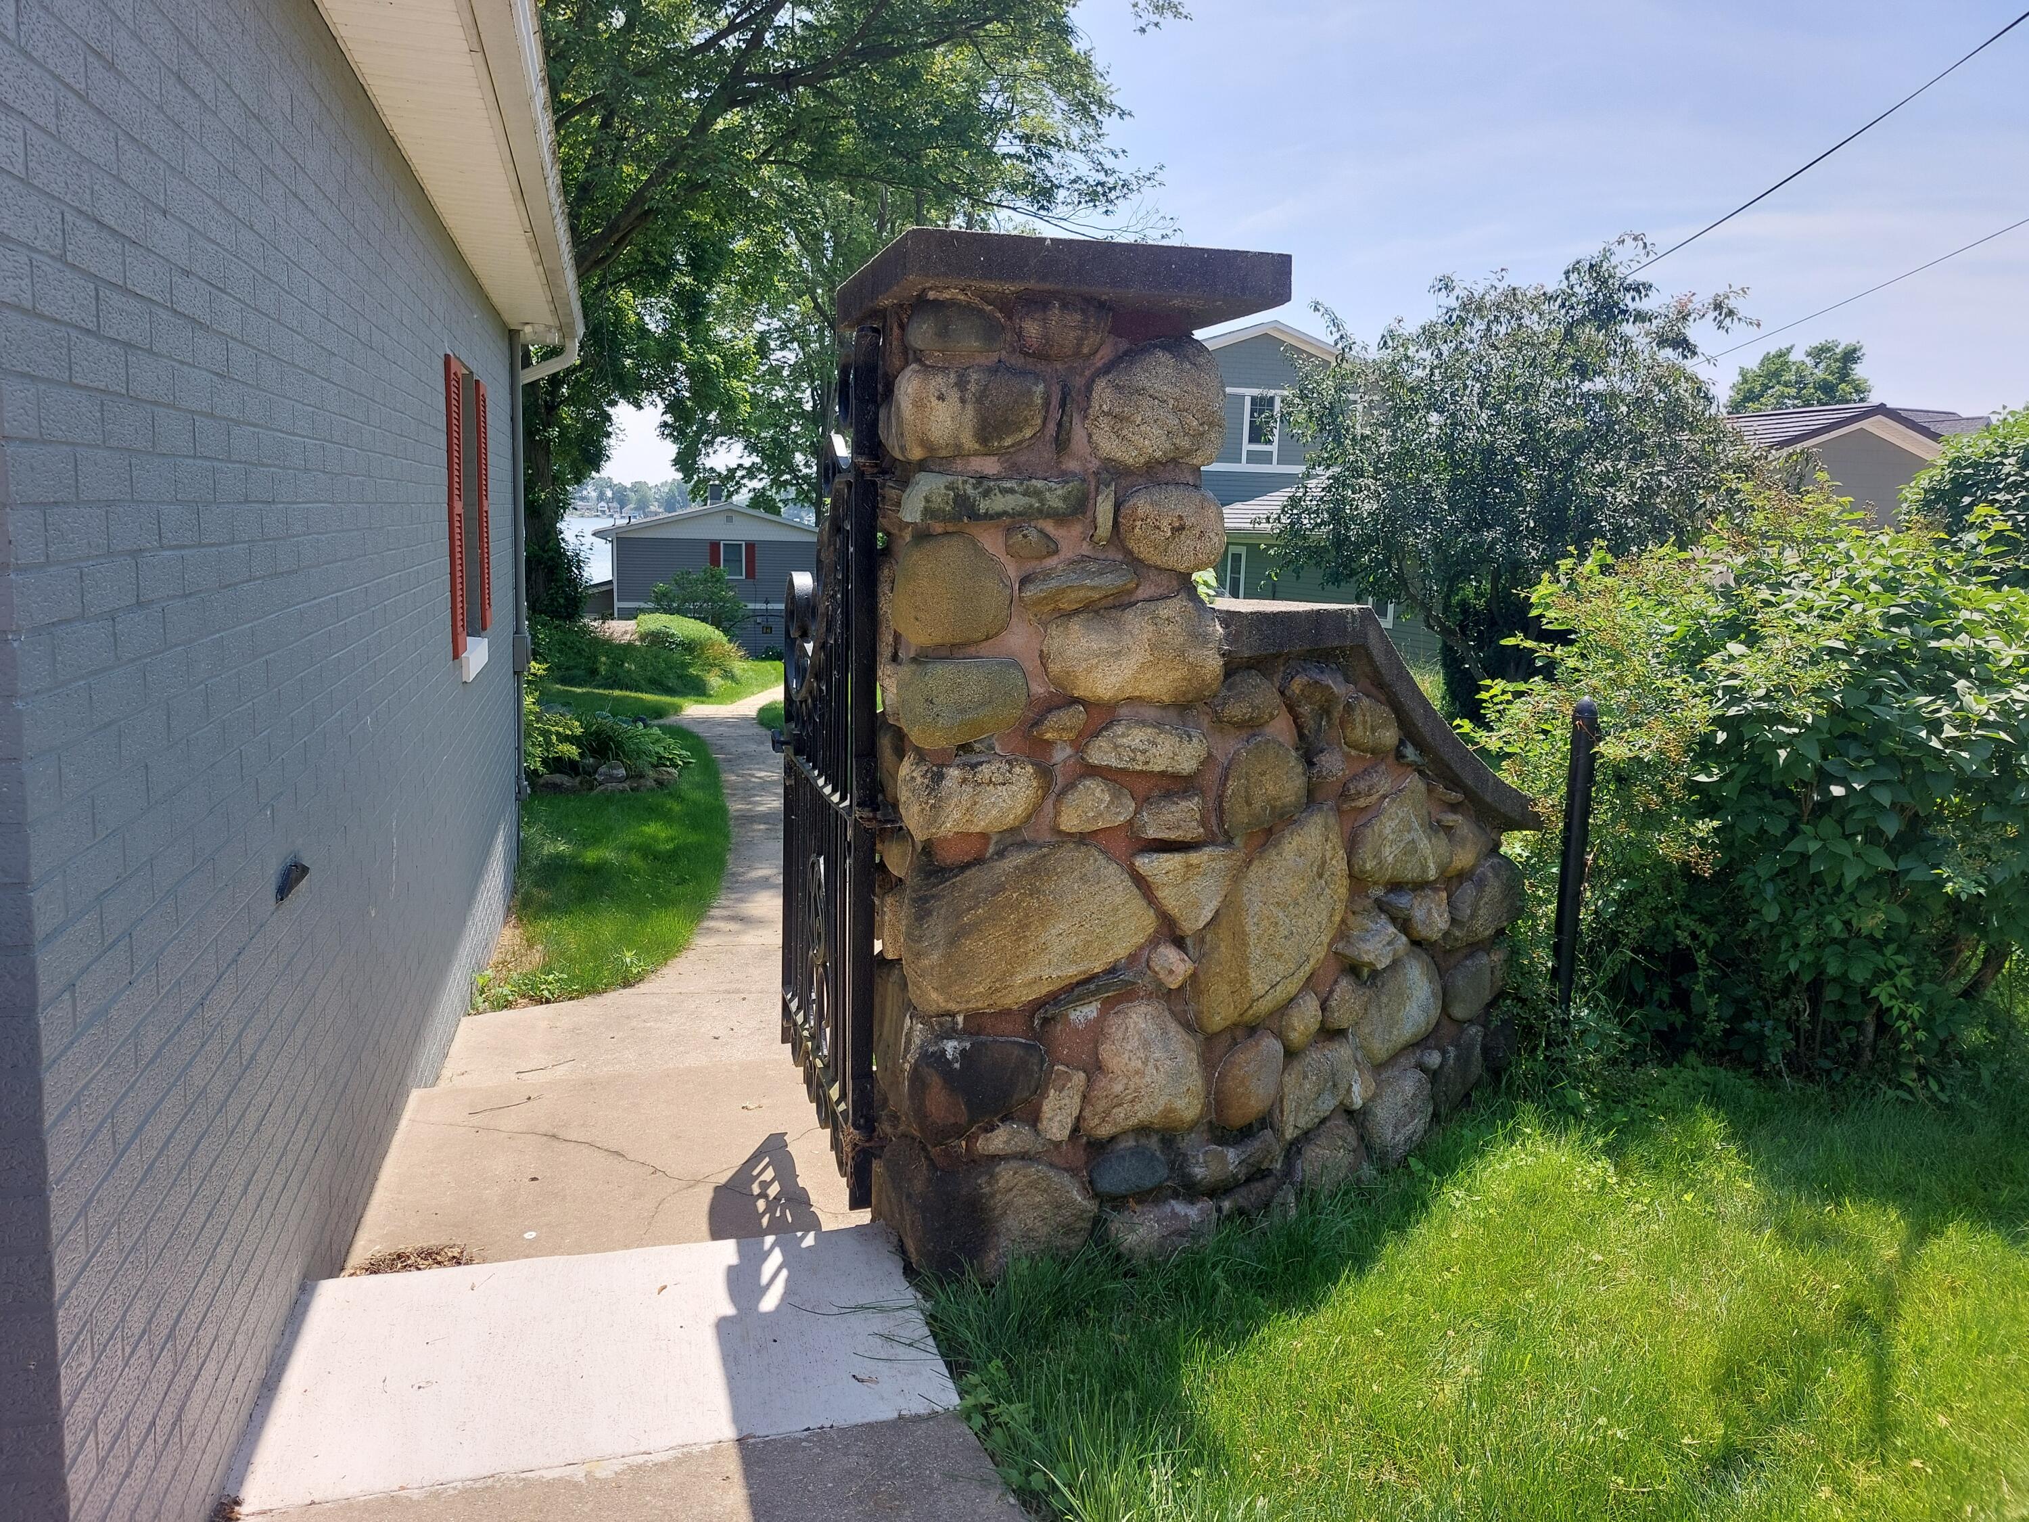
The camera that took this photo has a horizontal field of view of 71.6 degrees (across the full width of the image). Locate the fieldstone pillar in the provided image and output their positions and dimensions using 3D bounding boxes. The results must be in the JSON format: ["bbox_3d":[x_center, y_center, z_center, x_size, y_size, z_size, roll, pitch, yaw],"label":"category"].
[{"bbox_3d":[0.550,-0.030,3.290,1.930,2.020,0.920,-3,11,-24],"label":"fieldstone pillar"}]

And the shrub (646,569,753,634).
[{"bbox_3d":[-8.068,-3.979,35.890,2.677,1.935,2.515,-1,10,-13],"label":"shrub"}]

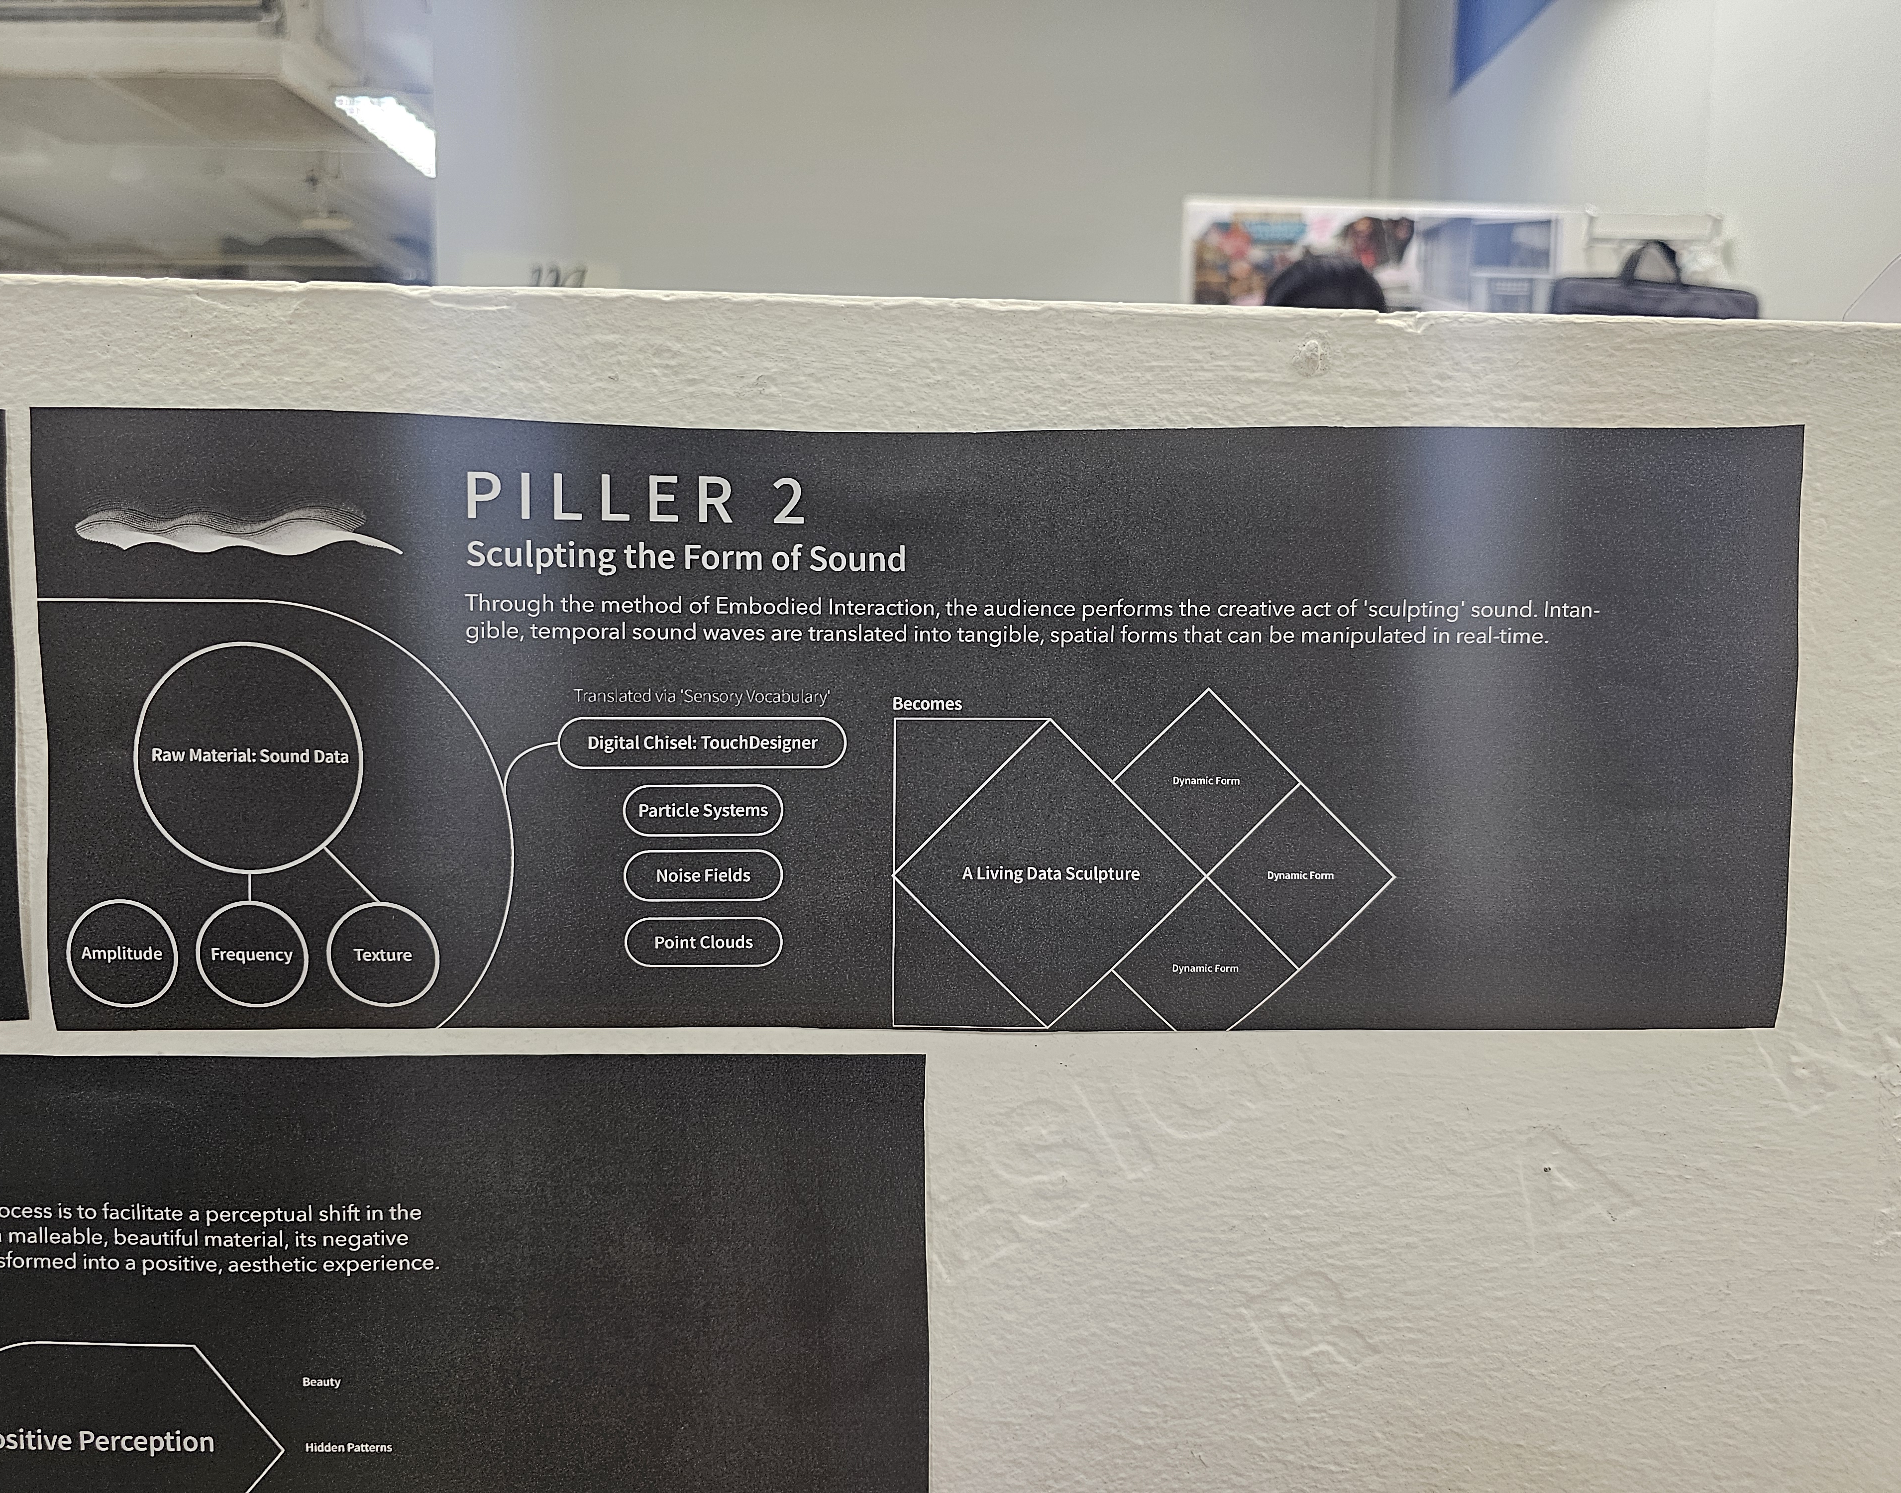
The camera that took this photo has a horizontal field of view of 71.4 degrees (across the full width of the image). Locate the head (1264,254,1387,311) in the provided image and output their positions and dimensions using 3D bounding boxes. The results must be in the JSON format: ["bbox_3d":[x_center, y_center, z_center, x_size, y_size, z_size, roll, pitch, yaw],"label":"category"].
[{"bbox_3d":[0.538,-0.576,1.900,0.180,0.240,0.210,1,5,3],"label":"head"}]

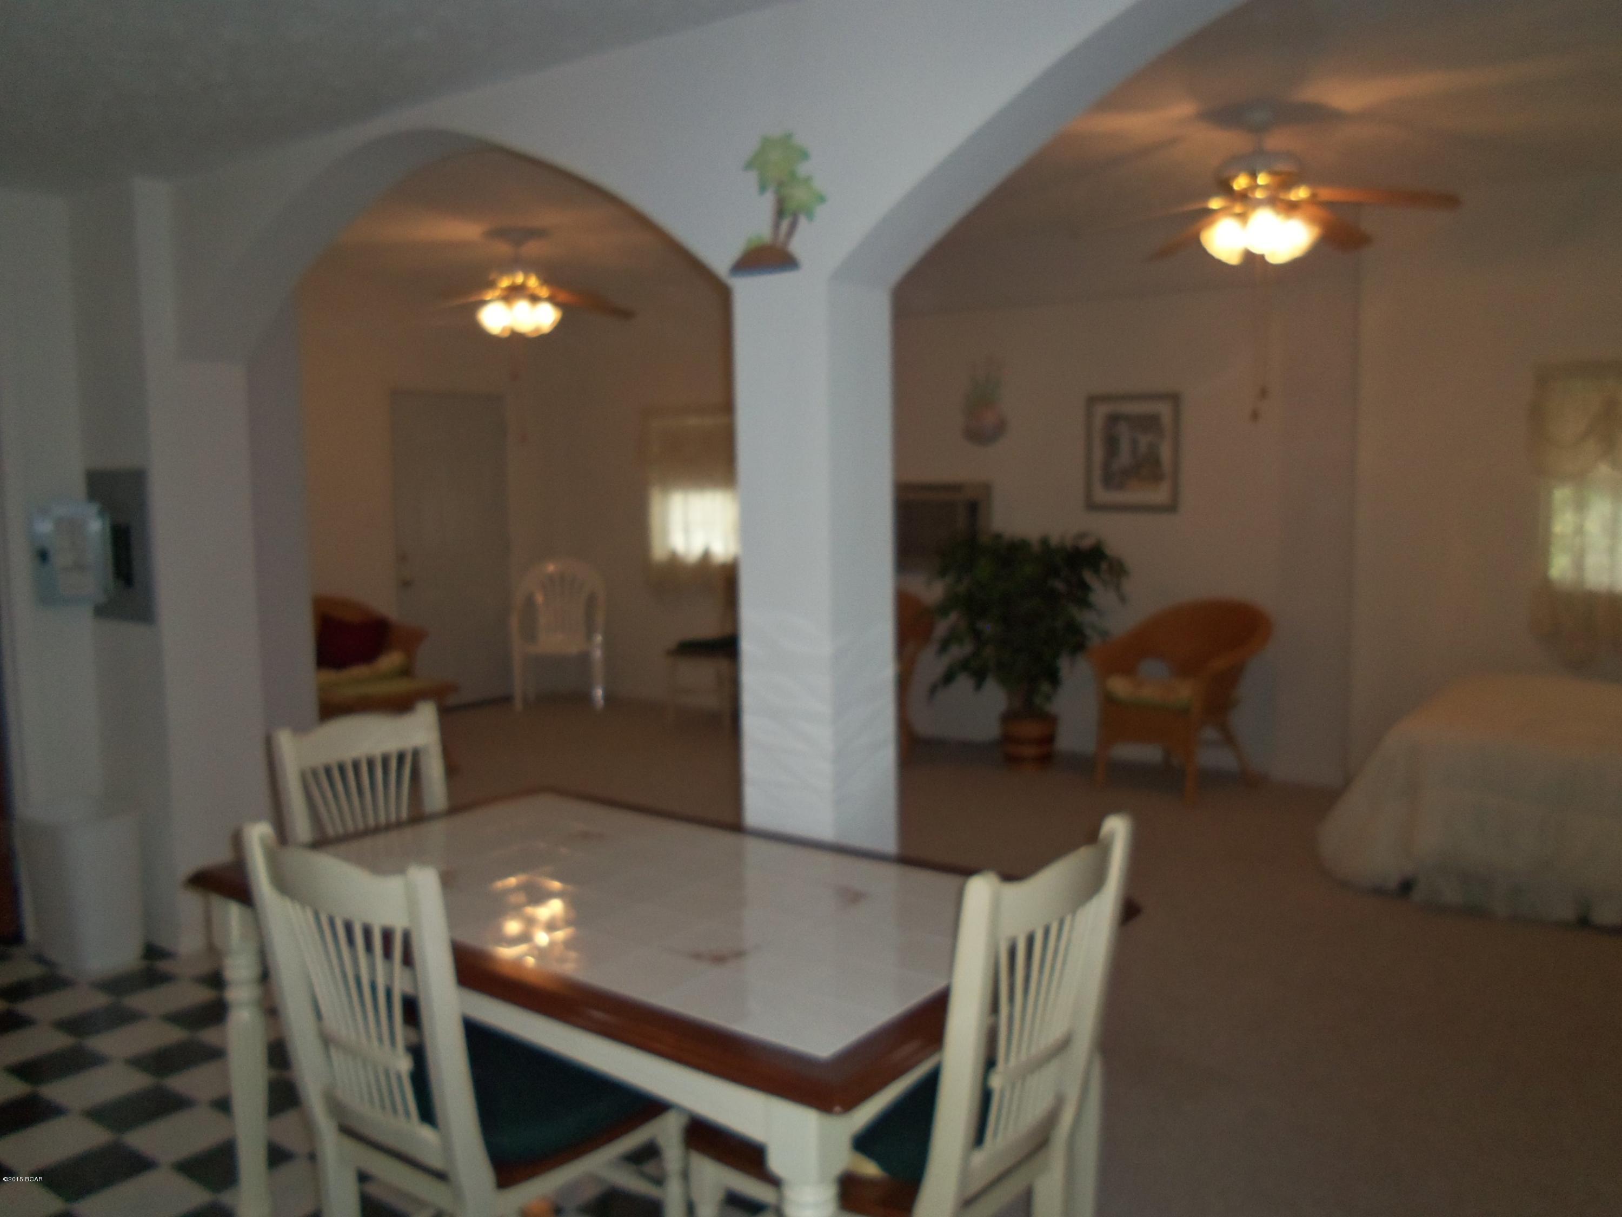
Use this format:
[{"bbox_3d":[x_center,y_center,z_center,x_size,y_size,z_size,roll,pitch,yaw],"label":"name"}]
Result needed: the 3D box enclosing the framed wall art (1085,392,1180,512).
[{"bbox_3d":[1.663,-0.805,6.812,0.511,0.617,0.030,3,7,35],"label":"framed wall art"}]

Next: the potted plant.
[{"bbox_3d":[1.129,0.220,6.798,0.992,1.208,0.891,3,7,35],"label":"potted plant"}]

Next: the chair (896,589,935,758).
[{"bbox_3d":[0.331,0.340,7.291,0.668,0.891,0.708,1,6,16],"label":"chair"}]

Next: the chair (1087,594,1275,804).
[{"bbox_3d":[1.798,0.415,6.360,0.708,0.891,0.668,-6,8,-44],"label":"chair"}]

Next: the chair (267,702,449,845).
[{"bbox_3d":[-0.900,0.742,3.077,0.536,0.941,0.466,4,7,37],"label":"chair"}]

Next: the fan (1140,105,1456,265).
[{"bbox_3d":[1.231,-1.151,3.589,1.012,0.405,1.012,3,7,35],"label":"fan"}]

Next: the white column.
[{"bbox_3d":[0.018,0.276,2.855,0.241,1.892,0.250,3,7,35],"label":"white column"}]

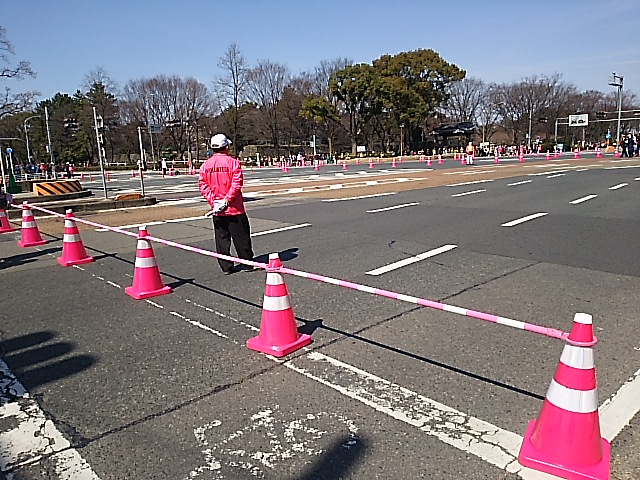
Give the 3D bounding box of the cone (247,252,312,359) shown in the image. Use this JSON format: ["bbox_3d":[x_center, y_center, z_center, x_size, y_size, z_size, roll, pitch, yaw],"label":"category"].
[{"bbox_3d":[-0.322,0.448,4.168,0.380,0.700,0.380,6,13,41],"label":"cone"}]

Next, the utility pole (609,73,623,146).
[{"bbox_3d":[33.085,-14.410,62.000,1.400,8.620,0.600,-3,10,0],"label":"utility pole"}]

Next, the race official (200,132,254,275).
[{"bbox_3d":[-1.098,-0.431,6.617,0.530,1.660,0.380,-1,10,7],"label":"race official"}]

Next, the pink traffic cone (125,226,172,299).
[{"bbox_3d":[-1.857,0.214,5.918,0.380,0.700,0.380,-10,12,-37],"label":"pink traffic cone"}]

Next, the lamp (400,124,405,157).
[{"bbox_3d":[10.411,-12.412,70.000,0.500,4.330,0.500,-3,10,0],"label":"lamp"}]

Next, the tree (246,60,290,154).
[{"bbox_3d":[-6.464,-16.270,71.000,5.800,13.410,5.800,-3,10,0],"label":"tree"}]

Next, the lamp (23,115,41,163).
[{"bbox_3d":[-37.967,-12.414,73.000,2.100,8.210,0.350,-1,10,12],"label":"lamp"}]

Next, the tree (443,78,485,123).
[{"bbox_3d":[22.449,-19.155,85.000,7.000,11.800,7.000,-3,10,0],"label":"tree"}]

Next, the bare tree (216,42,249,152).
[{"bbox_3d":[-10.884,-16.795,69.000,4.800,15.540,4.800,-3,10,0],"label":"bare tree"}]

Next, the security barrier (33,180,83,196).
[{"bbox_3d":[-11.312,-2.267,23.957,0.400,0.500,2.100,5,12,36],"label":"security barrier"}]

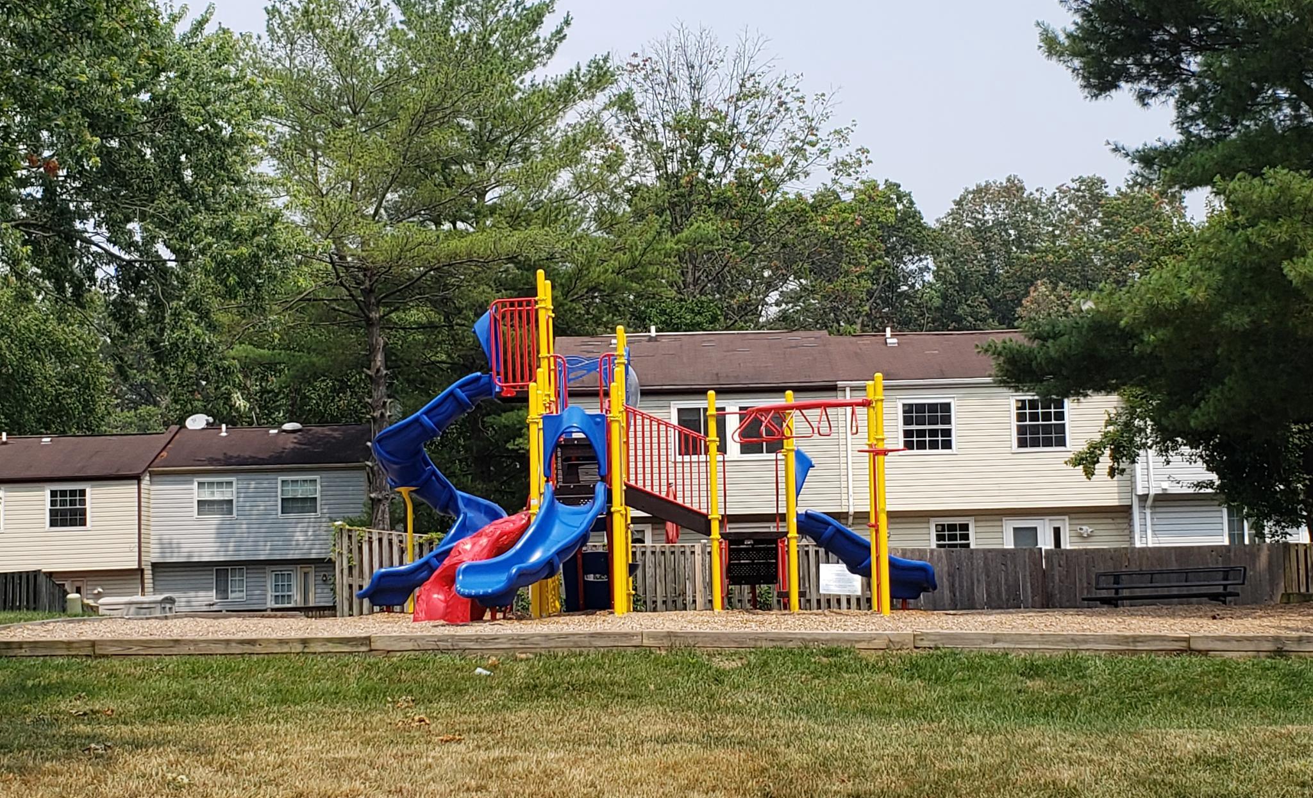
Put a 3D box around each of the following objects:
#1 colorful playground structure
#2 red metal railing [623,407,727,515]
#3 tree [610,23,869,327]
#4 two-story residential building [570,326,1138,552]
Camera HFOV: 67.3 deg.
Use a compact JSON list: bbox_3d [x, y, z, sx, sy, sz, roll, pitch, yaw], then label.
[{"bbox_3d":[0.010,0.427,11.742,6.700,4.030,3.700,-1,-2,0],"label":"colorful playground structure"},{"bbox_3d":[0.221,0.686,11.093,1.150,1.260,0.120,-1,-2,0],"label":"red metal railing"},{"bbox_3d":[3.291,-4.608,38.172,9.800,19.600,10.000,-1,-2,0],"label":"tree"},{"bbox_3d":[4.067,1.713,25.704,12.550,6.700,8.500,-1,-2,0],"label":"two-story residential building"}]

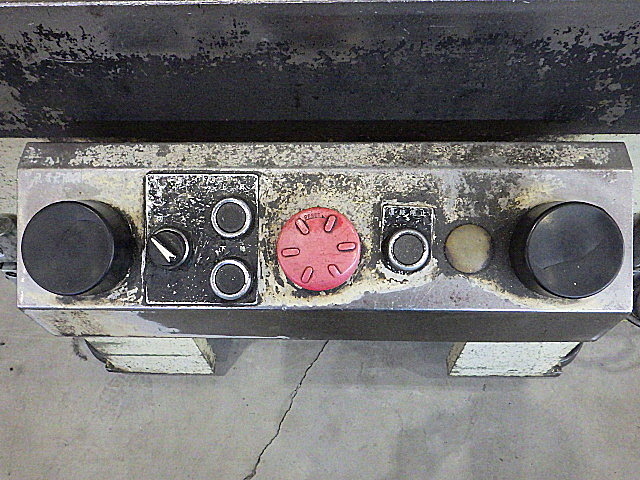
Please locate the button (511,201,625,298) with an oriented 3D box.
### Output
[{"bbox_3d":[0.186,0.007,0.390,0.075,0.031,0.075,0,90,1],"label":"button"}]

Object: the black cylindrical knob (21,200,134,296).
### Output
[{"bbox_3d":[-0.187,0.006,0.399,0.074,0.031,0.074,0,90,1],"label":"black cylindrical knob"}]

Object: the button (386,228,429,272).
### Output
[{"bbox_3d":[0.068,0.008,0.401,0.034,0.015,0.034,0,90,1],"label":"button"}]

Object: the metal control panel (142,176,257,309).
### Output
[{"bbox_3d":[-0.094,-0.001,0.405,0.090,0.015,0.103,0,90,1],"label":"metal control panel"}]

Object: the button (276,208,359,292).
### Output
[{"bbox_3d":[-0.001,0.007,0.395,0.061,0.030,0.061,0,90,1],"label":"button"}]

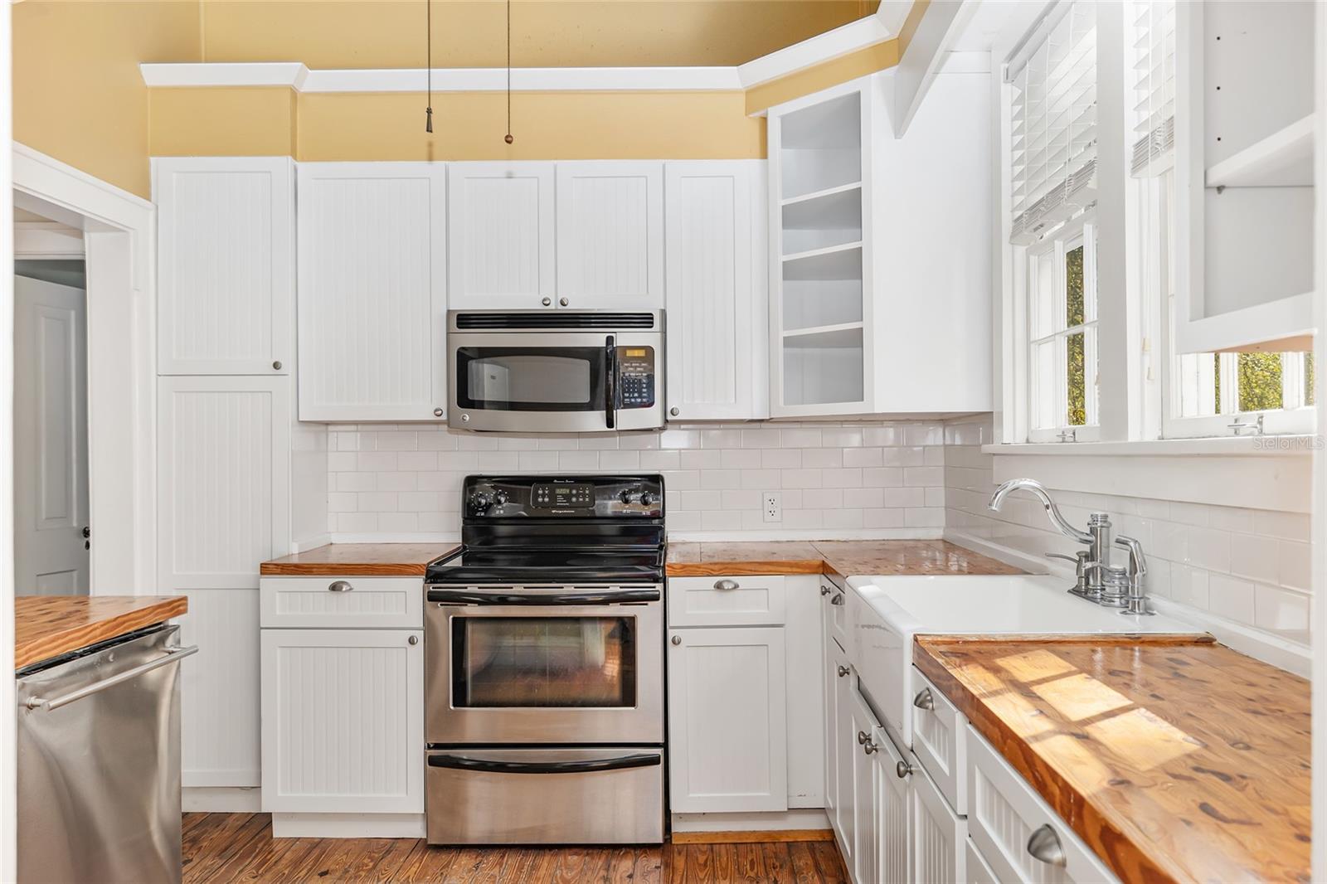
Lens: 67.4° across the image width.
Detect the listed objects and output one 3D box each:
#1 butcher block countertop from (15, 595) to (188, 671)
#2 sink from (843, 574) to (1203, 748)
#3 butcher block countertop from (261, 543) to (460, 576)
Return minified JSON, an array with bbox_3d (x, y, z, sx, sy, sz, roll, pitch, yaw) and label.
[{"bbox_3d":[-1.490,0.405,1.990,0.610,0.042,0.970,0,0,2],"label":"butcher block countertop"},{"bbox_3d":[0.735,0.460,2.225,0.555,0.225,0.760,0,0,2],"label":"sink"},{"bbox_3d":[-1.020,0.409,3.500,0.526,0.042,0.640,0,0,1],"label":"butcher block countertop"}]

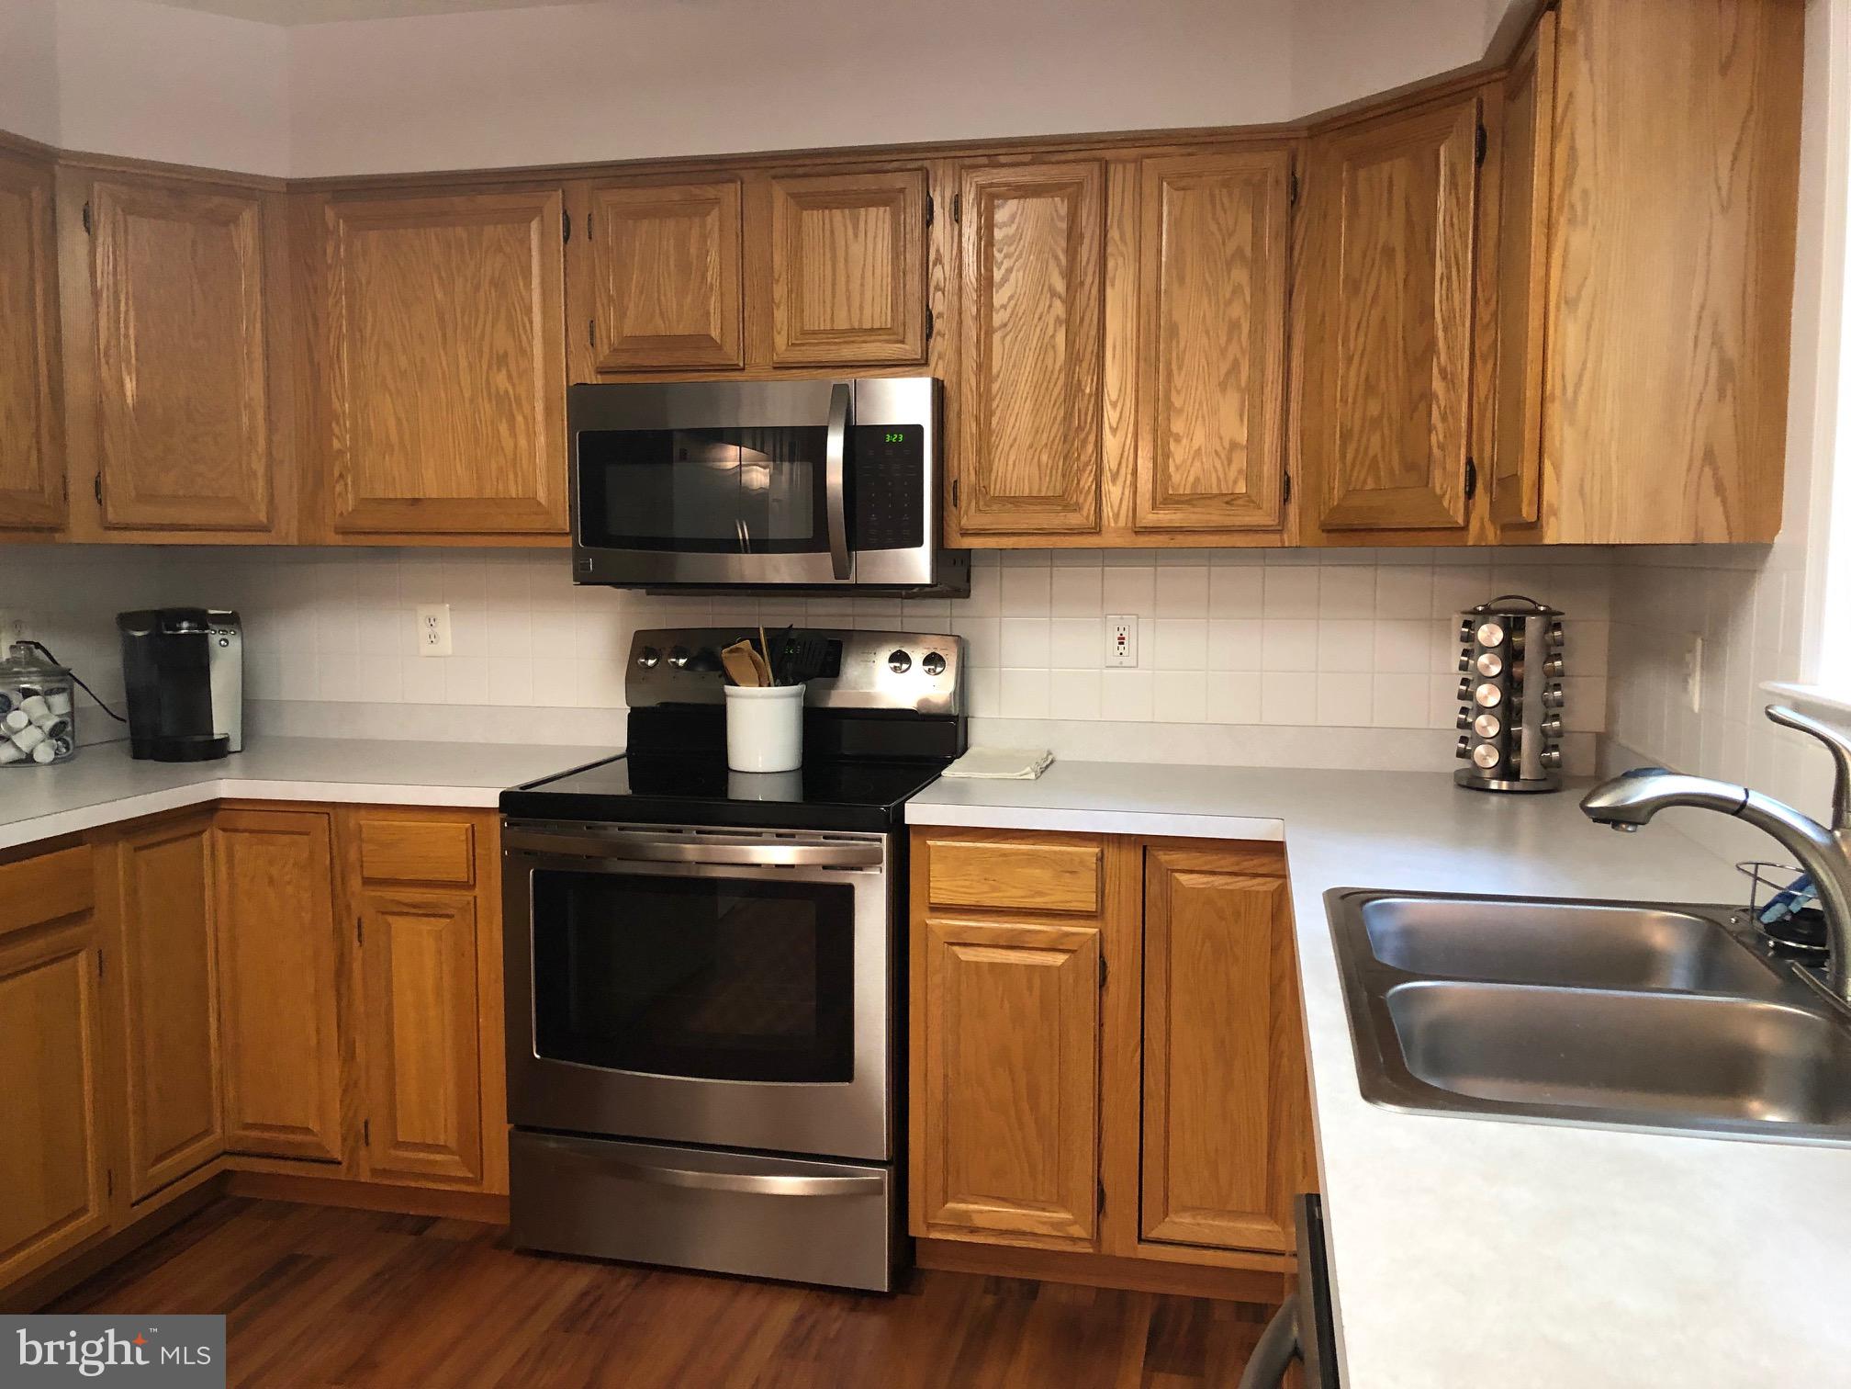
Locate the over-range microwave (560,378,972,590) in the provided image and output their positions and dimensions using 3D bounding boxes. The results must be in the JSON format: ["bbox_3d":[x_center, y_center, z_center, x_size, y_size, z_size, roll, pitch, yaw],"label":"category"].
[{"bbox_3d":[-0.312,-0.424,3.144,0.757,0.418,0.410,1,5,12],"label":"over-range microwave"}]

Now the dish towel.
[{"bbox_3d":[0.159,0.146,3.132,0.193,0.025,0.275,1,5,12],"label":"dish towel"}]

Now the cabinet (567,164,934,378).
[{"bbox_3d":[-0.312,-0.858,3.143,0.769,0.445,0.335,1,5,12],"label":"cabinet"}]

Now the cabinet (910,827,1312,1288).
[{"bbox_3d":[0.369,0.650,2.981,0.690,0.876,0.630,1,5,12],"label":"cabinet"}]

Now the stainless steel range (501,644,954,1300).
[{"bbox_3d":[-0.364,0.482,3.081,0.757,1.187,0.685,1,5,12],"label":"stainless steel range"}]

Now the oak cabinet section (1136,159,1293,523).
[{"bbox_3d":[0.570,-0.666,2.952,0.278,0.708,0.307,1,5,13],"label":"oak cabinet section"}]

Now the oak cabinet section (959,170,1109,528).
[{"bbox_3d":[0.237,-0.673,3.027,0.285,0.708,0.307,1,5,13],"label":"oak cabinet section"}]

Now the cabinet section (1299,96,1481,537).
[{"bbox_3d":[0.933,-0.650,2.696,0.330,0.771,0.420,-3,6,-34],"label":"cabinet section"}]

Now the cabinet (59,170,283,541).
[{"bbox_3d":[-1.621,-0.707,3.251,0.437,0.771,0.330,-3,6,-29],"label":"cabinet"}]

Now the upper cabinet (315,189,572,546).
[{"bbox_3d":[-1.004,-0.711,3.307,0.650,0.771,0.335,1,5,12],"label":"upper cabinet"}]

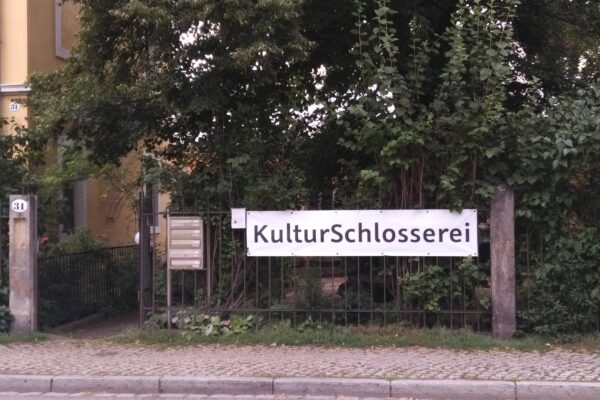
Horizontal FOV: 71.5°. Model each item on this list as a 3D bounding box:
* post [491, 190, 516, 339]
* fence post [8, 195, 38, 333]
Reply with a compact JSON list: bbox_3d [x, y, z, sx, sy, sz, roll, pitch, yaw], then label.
[{"bbox_3d":[2.206,0.678,4.534,0.205,1.620,0.160,-1,-1,5],"label":"post"},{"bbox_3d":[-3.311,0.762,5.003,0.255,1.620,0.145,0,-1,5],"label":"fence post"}]

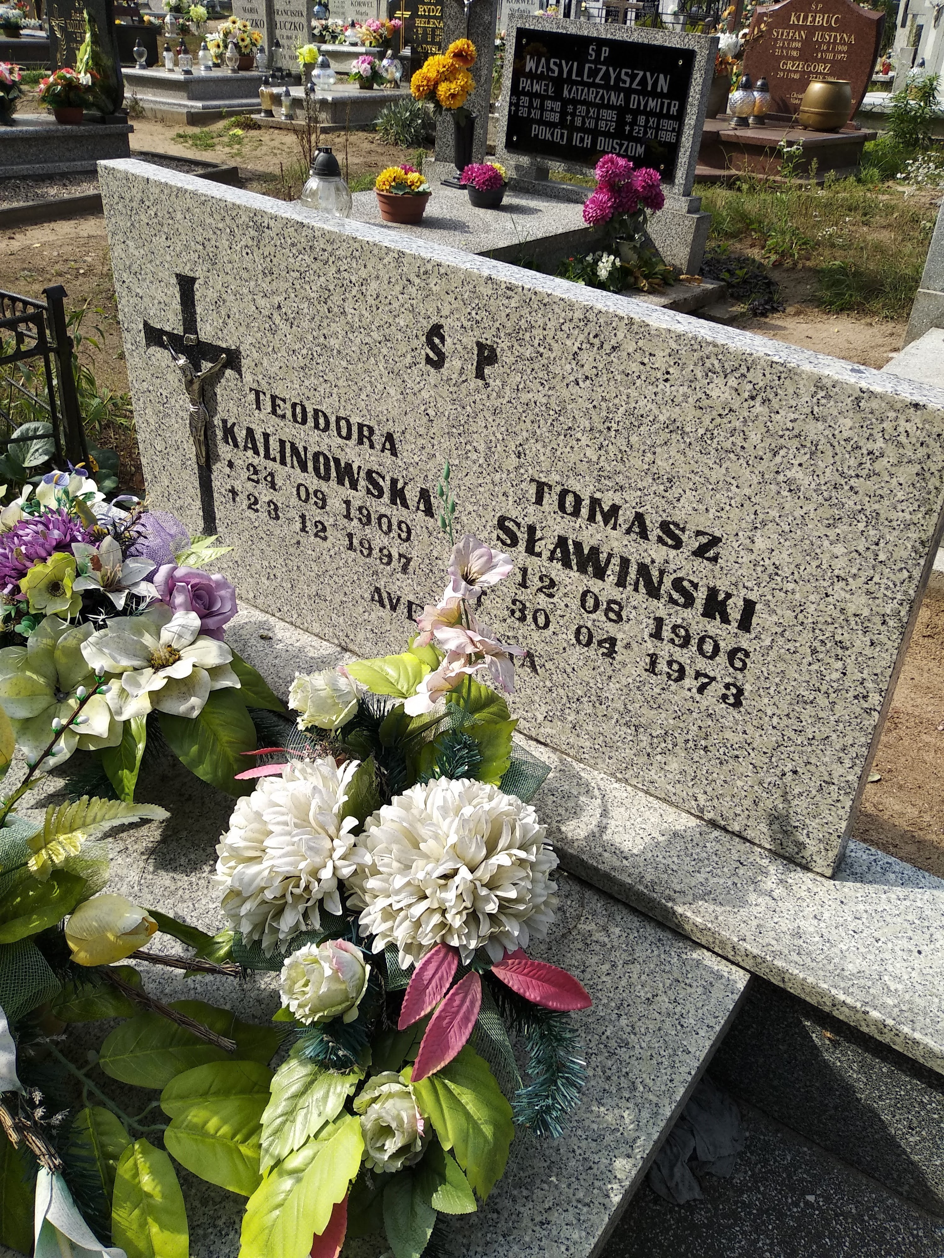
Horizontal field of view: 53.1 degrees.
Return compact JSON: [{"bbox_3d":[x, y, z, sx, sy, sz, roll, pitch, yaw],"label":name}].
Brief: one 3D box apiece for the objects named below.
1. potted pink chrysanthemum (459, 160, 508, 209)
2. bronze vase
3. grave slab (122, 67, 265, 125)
[{"bbox_3d":[0.050,-1.959,4.162,0.210,0.185,0.200,4,35,-1],"label":"potted pink chrysanthemum"},{"bbox_3d":[2.698,-4.008,7.235,0.375,0.335,0.375,14,36,13],"label":"bronze vase"},{"bbox_3d":[-2.323,-4.788,8.456,1.000,0.370,1.500,23,39,25],"label":"grave slab"}]

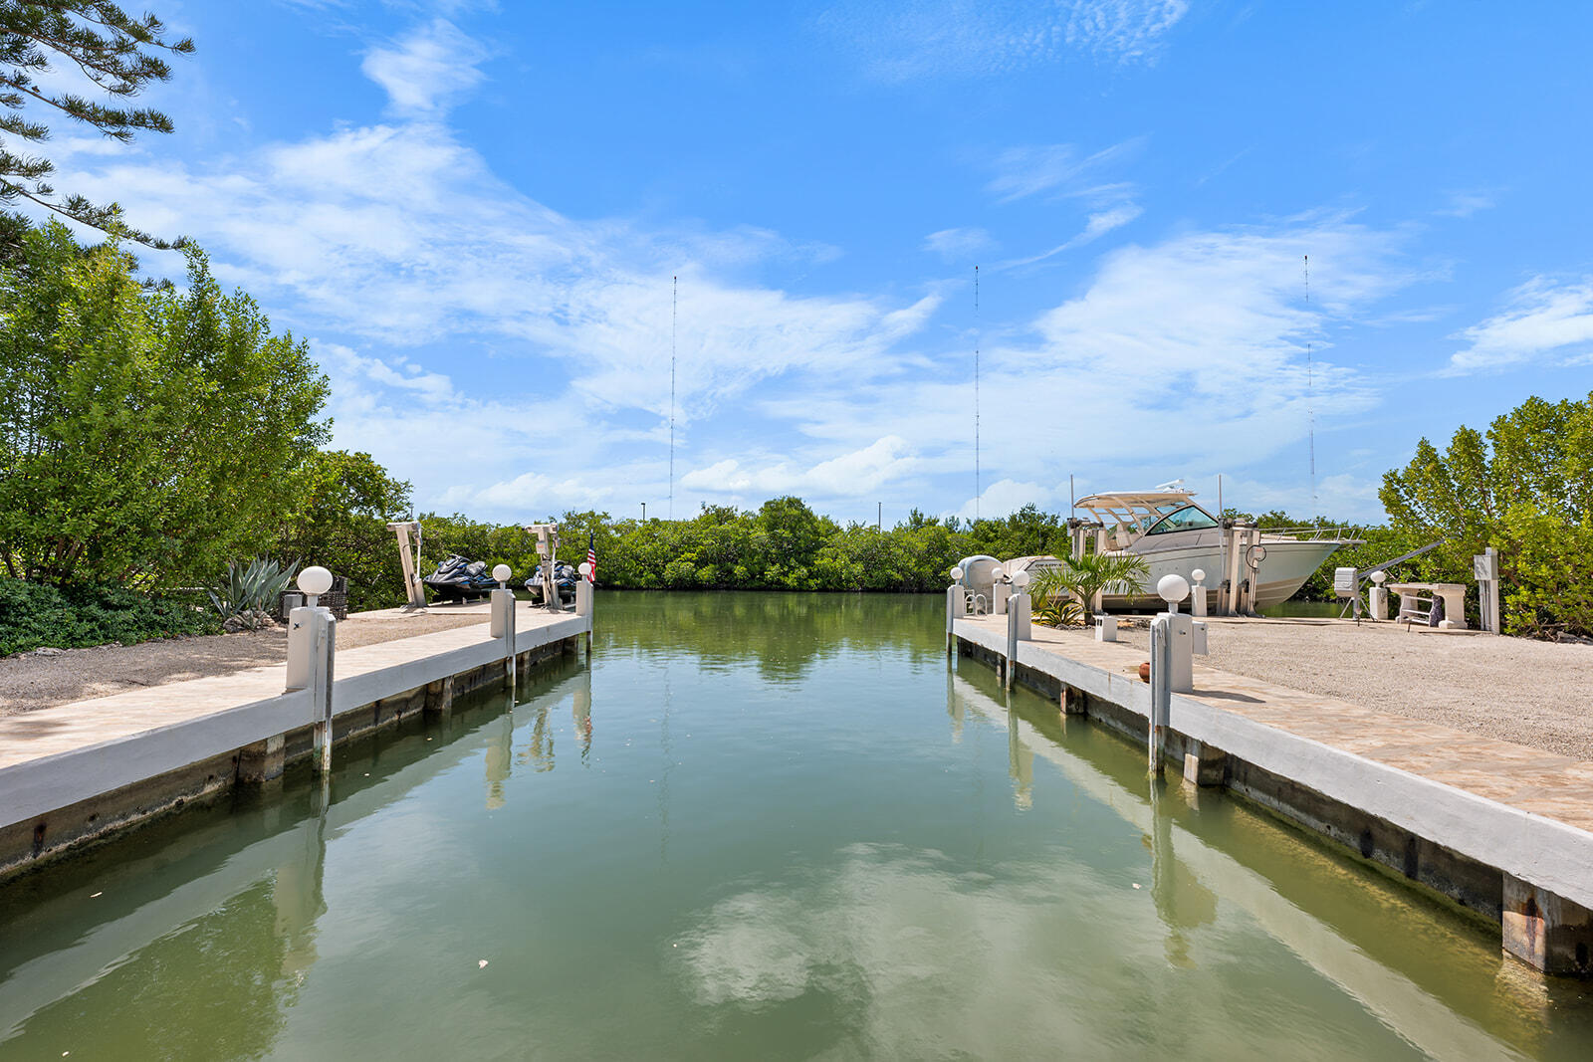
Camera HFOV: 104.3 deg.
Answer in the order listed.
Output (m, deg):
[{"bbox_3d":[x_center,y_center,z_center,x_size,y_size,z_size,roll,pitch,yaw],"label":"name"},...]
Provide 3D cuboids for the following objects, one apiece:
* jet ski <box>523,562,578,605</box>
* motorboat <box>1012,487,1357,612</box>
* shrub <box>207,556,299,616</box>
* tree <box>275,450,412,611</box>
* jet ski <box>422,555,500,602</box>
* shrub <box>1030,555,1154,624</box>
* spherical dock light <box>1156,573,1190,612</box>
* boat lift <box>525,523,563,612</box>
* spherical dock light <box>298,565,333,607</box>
[{"bbox_3d":[-6.931,1.466,17.600,1.200,1.150,3.450,0,-3,7],"label":"jet ski"},{"bbox_3d":[9.940,0.393,16.300,8.600,3.250,3.100,0,-3,7],"label":"motorboat"},{"bbox_3d":[-10.109,1.050,11.500,1.350,1.100,1.350,0,-3,0],"label":"shrub"},{"bbox_3d":[-12.540,-0.084,16.800,3.900,4.300,3.700,0,-3,0],"label":"tree"},{"bbox_3d":[-8.835,1.259,16.500,1.200,1.150,3.450,0,-3,5],"label":"jet ski"},{"bbox_3d":[5.890,1.192,12.500,2.100,1.400,2.100,0,-3,0],"label":"shrub"},{"bbox_3d":[3.653,0.602,6.000,0.272,0.370,0.272,0,-3,0],"label":"spherical dock light"},{"bbox_3d":[-6.388,0.930,15.700,0.850,2.200,0.600,0,-3,0],"label":"boat lift"},{"bbox_3d":[-4.582,0.533,5.900,0.272,0.380,0.272,0,-3,0],"label":"spherical dock light"}]

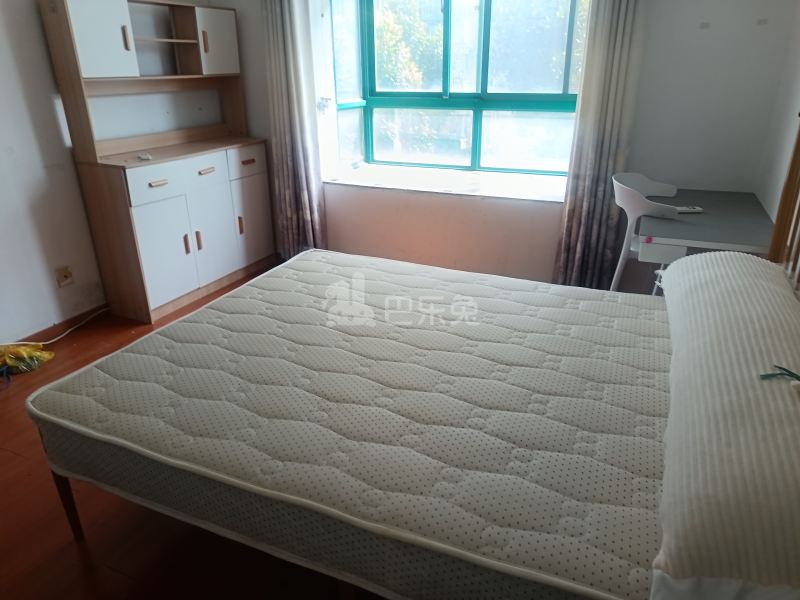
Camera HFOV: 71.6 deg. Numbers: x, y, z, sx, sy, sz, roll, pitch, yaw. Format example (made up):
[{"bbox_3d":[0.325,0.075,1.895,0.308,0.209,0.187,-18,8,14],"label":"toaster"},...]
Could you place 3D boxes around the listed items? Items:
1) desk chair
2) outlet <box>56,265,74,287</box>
[{"bbox_3d":[1.225,-0.137,2.673,0.500,0.835,0.540,9,24,22],"label":"desk chair"},{"bbox_3d":[-1.880,-0.128,3.111,0.020,0.090,0.088,9,24,22],"label":"outlet"}]

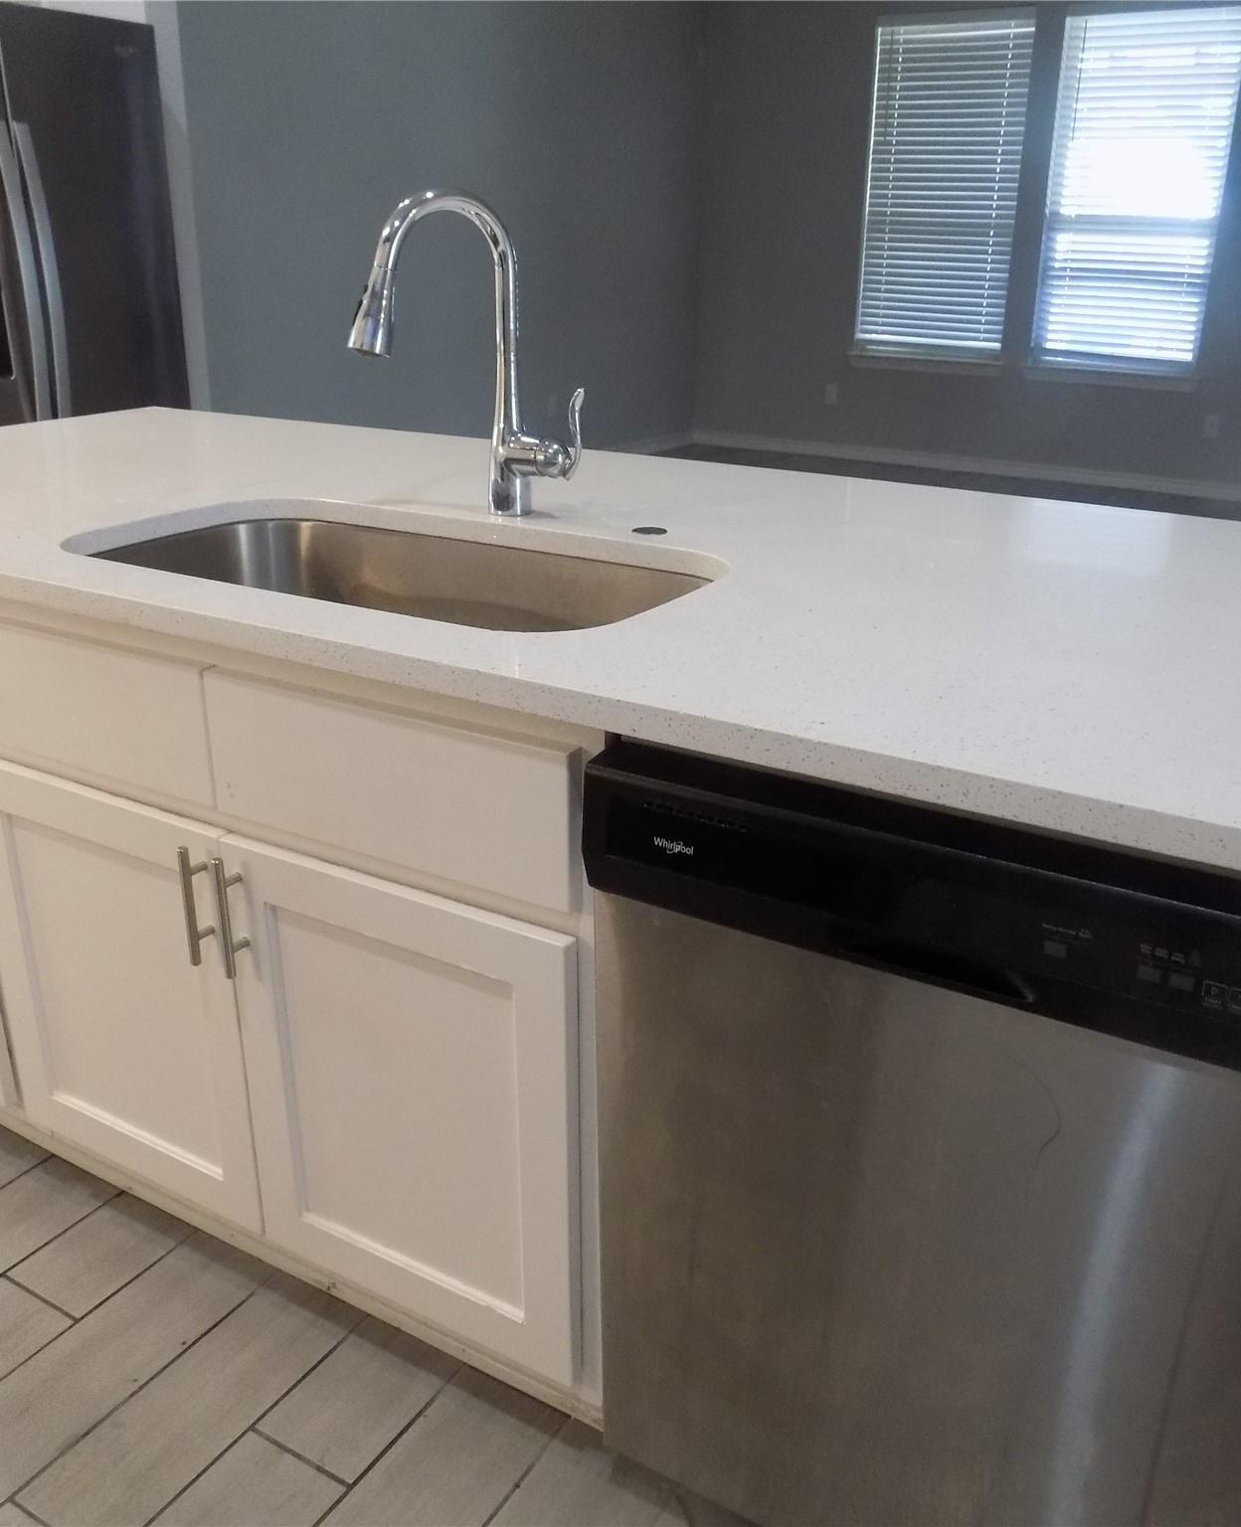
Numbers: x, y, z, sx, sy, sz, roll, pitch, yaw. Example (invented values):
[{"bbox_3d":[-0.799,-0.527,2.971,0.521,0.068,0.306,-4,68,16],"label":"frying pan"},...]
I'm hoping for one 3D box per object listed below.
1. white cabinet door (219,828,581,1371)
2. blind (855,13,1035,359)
[{"bbox_3d":[-0.231,0.362,1.426,0.432,0.522,0.020,13,25,29],"label":"white cabinet door"},{"bbox_3d":[1.793,-3.181,7.538,0.869,1.715,0.060,13,24,29],"label":"blind"}]

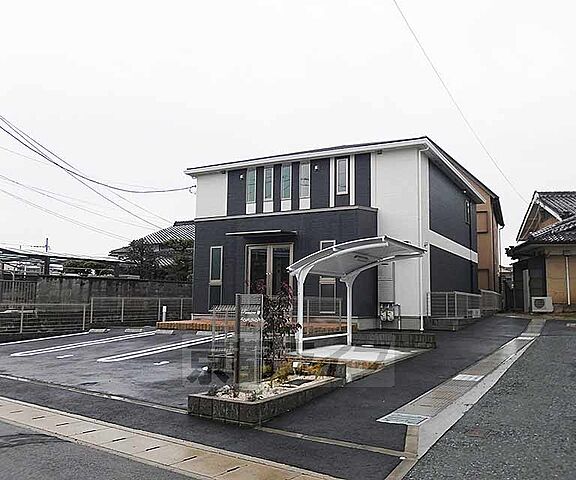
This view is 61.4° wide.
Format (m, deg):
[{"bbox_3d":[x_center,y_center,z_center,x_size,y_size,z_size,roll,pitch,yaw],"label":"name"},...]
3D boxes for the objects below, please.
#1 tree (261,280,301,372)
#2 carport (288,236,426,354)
[{"bbox_3d":[-0.112,1.292,7.250,0.580,1.350,0.560,1,-6,0],"label":"tree"},{"bbox_3d":[1.637,1.332,11.056,2.220,2.410,3.000,-3,-7,29],"label":"carport"}]

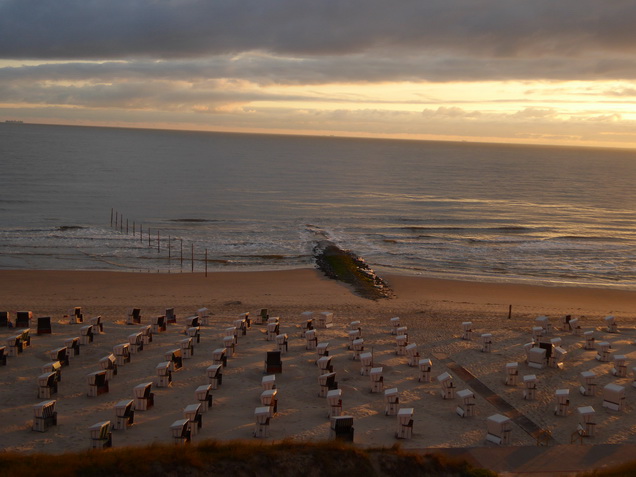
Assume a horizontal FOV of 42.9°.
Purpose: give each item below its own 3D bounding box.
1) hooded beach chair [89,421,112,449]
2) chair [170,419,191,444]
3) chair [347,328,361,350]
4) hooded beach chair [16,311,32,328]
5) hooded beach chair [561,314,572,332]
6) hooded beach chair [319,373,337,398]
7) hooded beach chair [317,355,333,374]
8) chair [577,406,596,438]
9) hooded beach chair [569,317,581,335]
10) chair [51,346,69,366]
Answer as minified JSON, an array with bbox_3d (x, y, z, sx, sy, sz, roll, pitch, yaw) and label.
[{"bbox_3d":[-12.473,11.356,46.327,0.930,1.590,1.220,4,7,10],"label":"hooded beach chair"},{"bbox_3d":[-8.469,12.057,49.842,1.000,1.650,1.170,4,7,12],"label":"chair"},{"bbox_3d":[3.497,9.944,79.670,1.000,1.650,1.170,3,7,7],"label":"chair"},{"bbox_3d":[-29.993,8.161,82.548,1.210,1.620,0.956,3,7,2],"label":"hooded beach chair"},{"bbox_3d":[26.954,9.150,87.709,0.930,1.590,1.220,9,10,41],"label":"hooded beach chair"},{"bbox_3d":[0.845,10.850,60.033,0.950,1.570,1.170,7,9,32],"label":"hooded beach chair"},{"bbox_3d":[0.605,10.526,67.221,1.000,1.520,1.200,5,8,19],"label":"hooded beach chair"},{"bbox_3d":[18.479,12.674,55.614,1.000,1.650,1.200,3,7,6],"label":"chair"},{"bbox_3d":[28.275,9.684,88.639,1.054,1.620,1.210,5,8,18],"label":"hooded beach chair"},{"bbox_3d":[-21.004,9.726,65.813,0.950,1.600,1.200,5,8,18],"label":"chair"}]

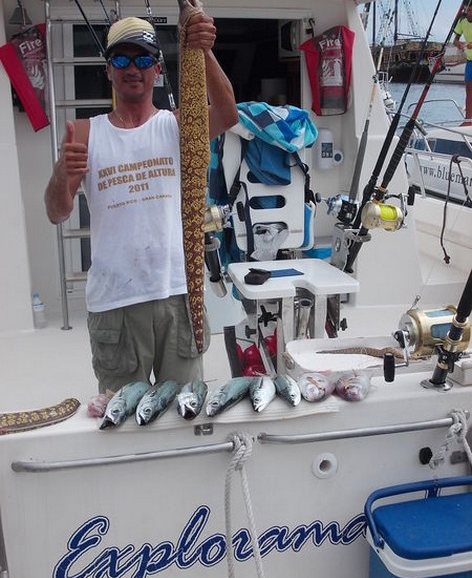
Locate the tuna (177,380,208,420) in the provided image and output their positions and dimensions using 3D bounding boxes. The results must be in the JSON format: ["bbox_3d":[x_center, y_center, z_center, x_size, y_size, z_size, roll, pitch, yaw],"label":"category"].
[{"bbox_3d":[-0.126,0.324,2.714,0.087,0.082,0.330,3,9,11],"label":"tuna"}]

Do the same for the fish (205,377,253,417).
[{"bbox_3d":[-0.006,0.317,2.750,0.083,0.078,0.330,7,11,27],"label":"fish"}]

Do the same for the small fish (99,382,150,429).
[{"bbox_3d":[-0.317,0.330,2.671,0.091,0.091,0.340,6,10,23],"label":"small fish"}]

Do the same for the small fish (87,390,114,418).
[{"bbox_3d":[-0.376,0.334,2.698,0.070,0.066,0.200,6,10,21],"label":"small fish"}]

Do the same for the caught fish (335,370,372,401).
[{"bbox_3d":[0.357,0.293,2.821,0.102,0.081,0.200,3,9,12],"label":"caught fish"}]

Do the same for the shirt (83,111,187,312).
[{"bbox_3d":[-0.321,-0.246,2.980,0.360,0.640,0.240,-2,14,-10],"label":"shirt"}]

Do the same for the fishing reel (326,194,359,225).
[{"bbox_3d":[0.455,-0.343,4.000,0.140,0.125,0.110,1,14,5],"label":"fishing reel"}]

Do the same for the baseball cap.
[{"bbox_3d":[-0.327,-0.786,2.900,0.170,0.140,0.260,-2,14,-8],"label":"baseball cap"}]

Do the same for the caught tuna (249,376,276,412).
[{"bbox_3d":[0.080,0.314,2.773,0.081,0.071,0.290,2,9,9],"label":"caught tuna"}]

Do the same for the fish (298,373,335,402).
[{"bbox_3d":[0.248,0.298,2.810,0.097,0.076,0.200,6,10,21],"label":"fish"}]

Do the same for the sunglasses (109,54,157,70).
[{"bbox_3d":[-0.319,-0.701,2.870,0.147,0.048,0.130,-2,14,-7],"label":"sunglasses"}]

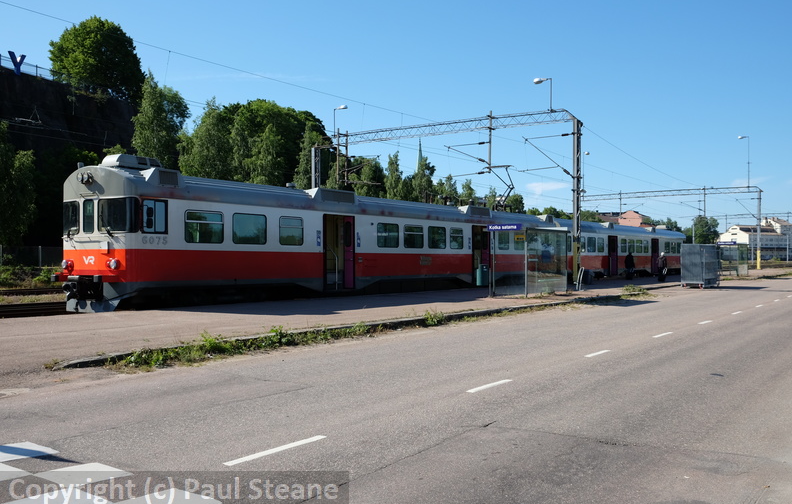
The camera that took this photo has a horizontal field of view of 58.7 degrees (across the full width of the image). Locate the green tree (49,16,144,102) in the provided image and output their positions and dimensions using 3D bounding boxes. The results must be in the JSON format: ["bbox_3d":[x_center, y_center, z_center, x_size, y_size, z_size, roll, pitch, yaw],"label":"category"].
[{"bbox_3d":[-34.039,-21.821,80.000,10.800,10.000,10.300,0,0,0],"label":"green tree"}]

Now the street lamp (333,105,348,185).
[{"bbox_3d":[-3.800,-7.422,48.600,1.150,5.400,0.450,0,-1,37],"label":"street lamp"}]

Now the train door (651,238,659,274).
[{"bbox_3d":[19.355,0.336,52.500,0.130,2.600,1.550,0,-1,37],"label":"train door"}]

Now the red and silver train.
[{"bbox_3d":[7.660,-0.200,39.560,3.200,4.400,53.000,0,-1,37],"label":"red and silver train"}]

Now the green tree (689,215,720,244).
[{"bbox_3d":[66.061,-2.451,150.000,6.600,10.500,6.600,0,0,0],"label":"green tree"}]

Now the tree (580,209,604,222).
[{"bbox_3d":[44.665,-4.205,160.000,6.200,11.500,6.200,0,0,0],"label":"tree"}]

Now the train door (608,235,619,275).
[{"bbox_3d":[13.991,0.251,45.300,0.130,2.600,1.550,0,-1,37],"label":"train door"}]

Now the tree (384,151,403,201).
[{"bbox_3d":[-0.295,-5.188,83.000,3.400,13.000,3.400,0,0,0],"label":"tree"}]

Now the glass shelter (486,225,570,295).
[{"bbox_3d":[5.100,0.380,26.960,1.750,2.550,3.900,0,-1,37],"label":"glass shelter"}]

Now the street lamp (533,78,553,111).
[{"bbox_3d":[8.200,-8.816,39.400,1.200,1.850,0.350,0,-1,37],"label":"street lamp"}]

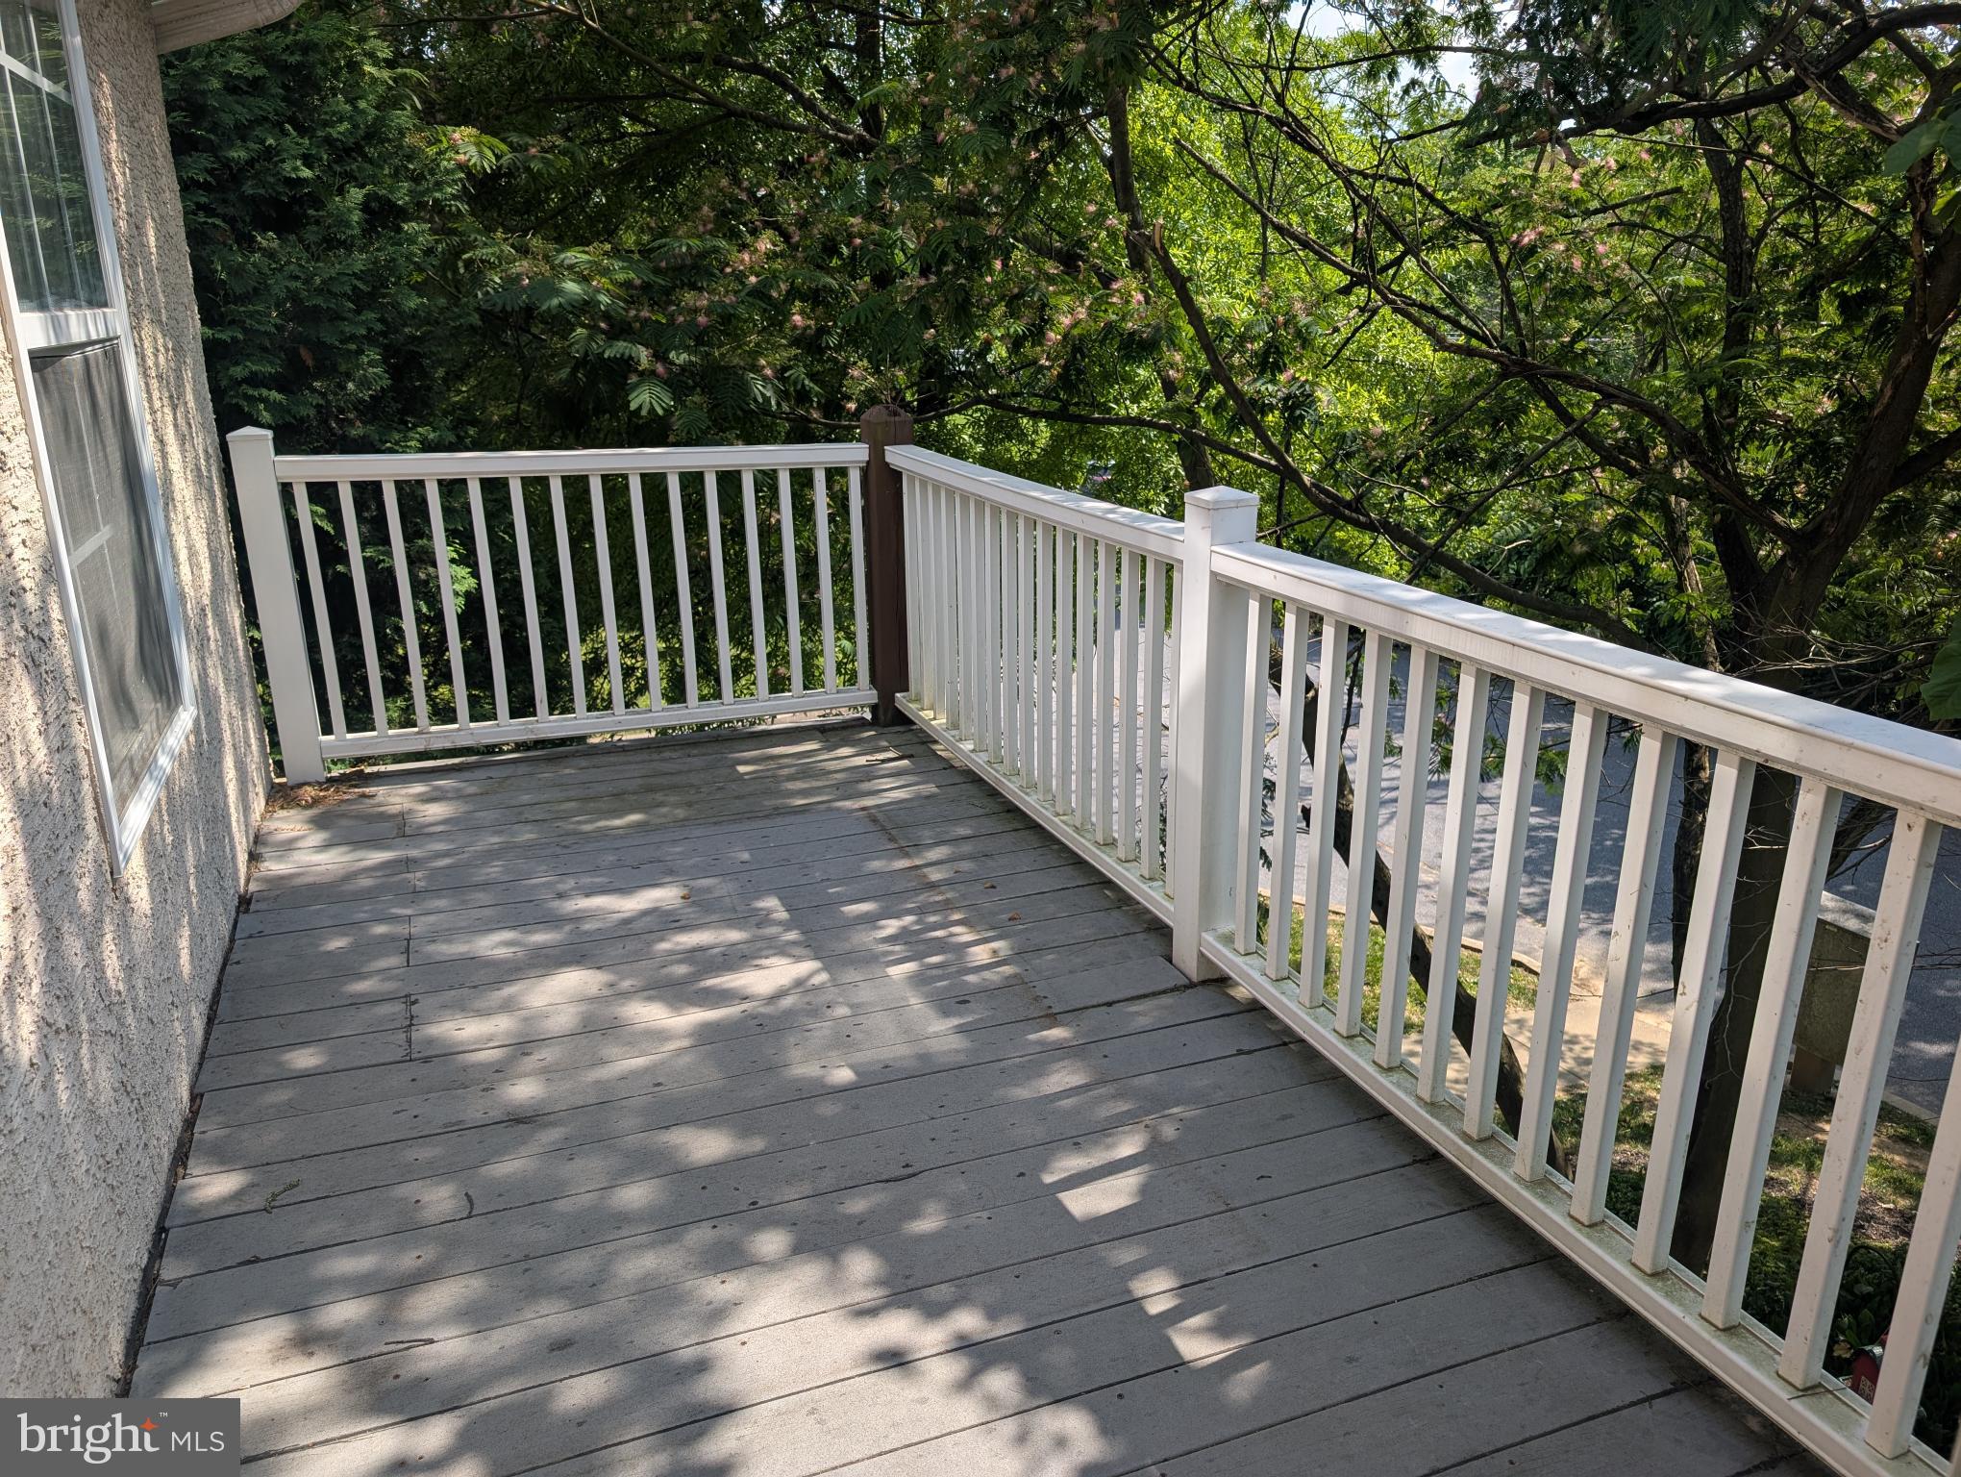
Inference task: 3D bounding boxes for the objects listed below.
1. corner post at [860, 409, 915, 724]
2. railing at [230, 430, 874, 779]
[{"bbox_3d":[-0.311,-0.582,4.684,0.136,1.095,0.136,-7,19,-20],"label":"corner post"},{"bbox_3d":[-1.287,-0.487,4.423,1.900,1.088,0.115,-6,18,-18],"label":"railing"}]

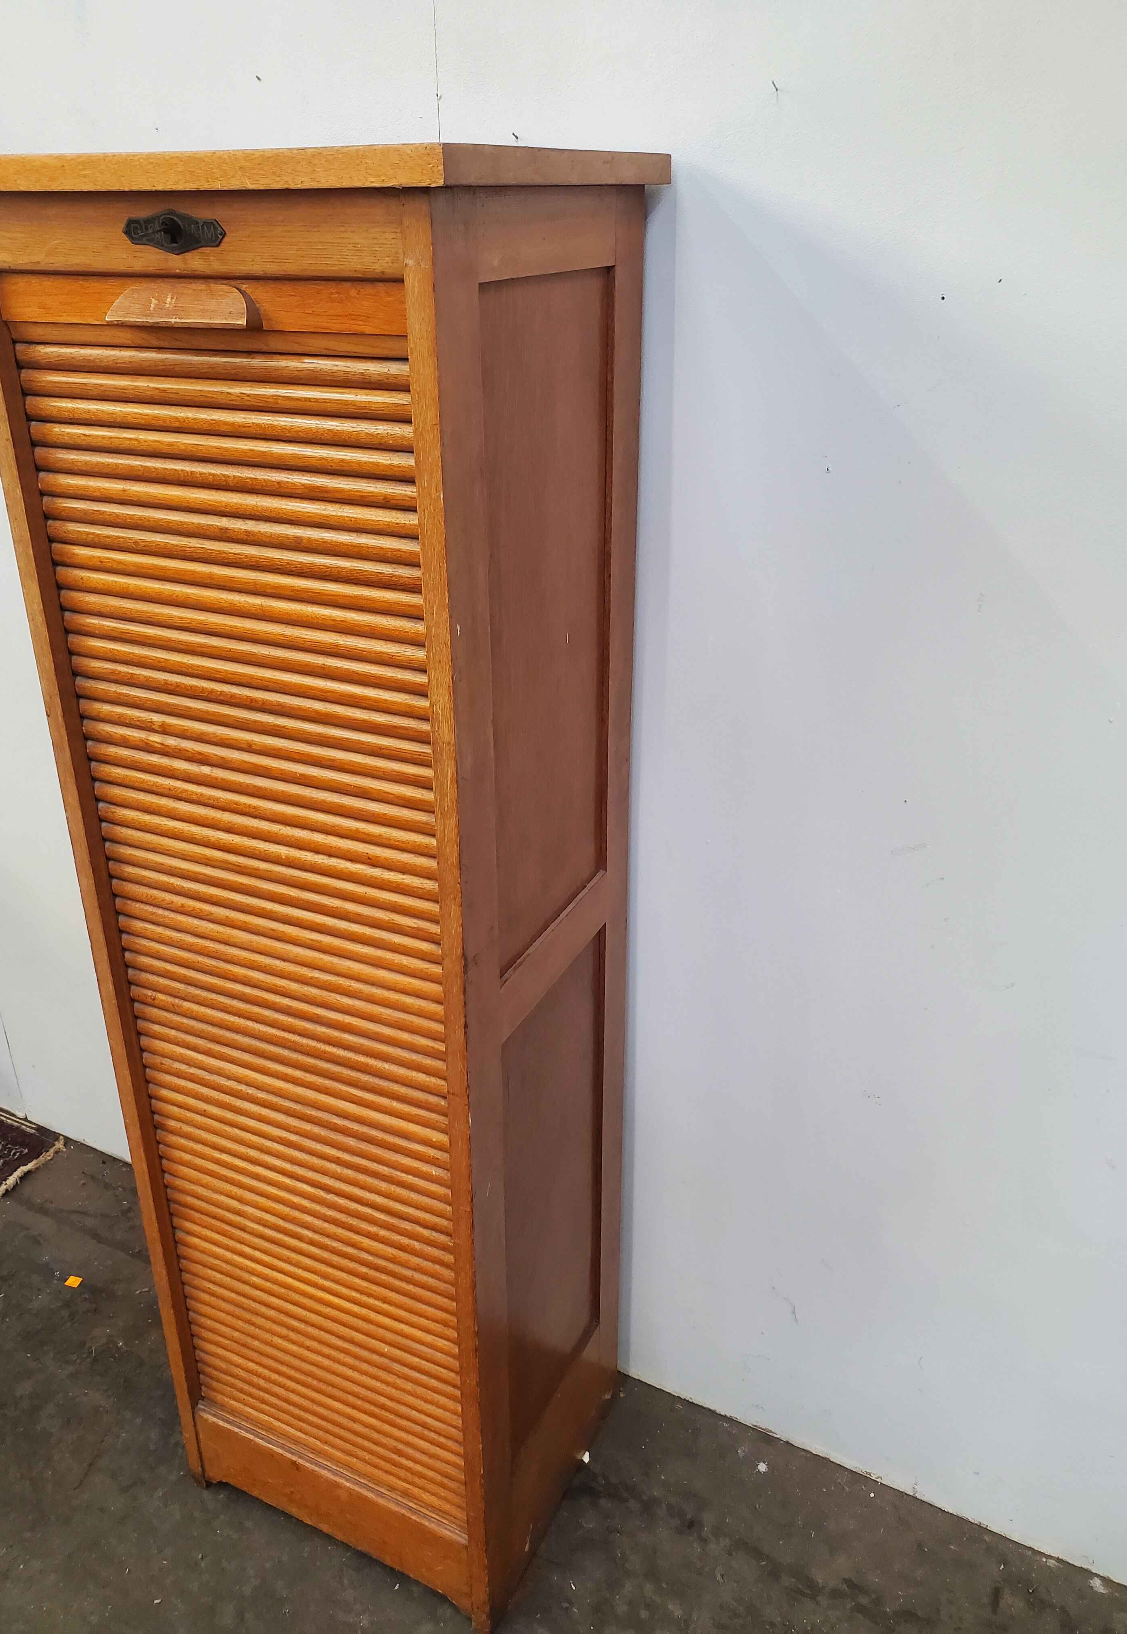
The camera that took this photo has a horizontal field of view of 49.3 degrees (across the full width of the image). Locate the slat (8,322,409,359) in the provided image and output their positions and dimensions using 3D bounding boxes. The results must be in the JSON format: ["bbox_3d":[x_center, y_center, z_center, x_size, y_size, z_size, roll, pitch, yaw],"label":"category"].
[{"bbox_3d":[-0.250,-0.328,0.843,0.358,0.014,0.013,12,28,23],"label":"slat"}]

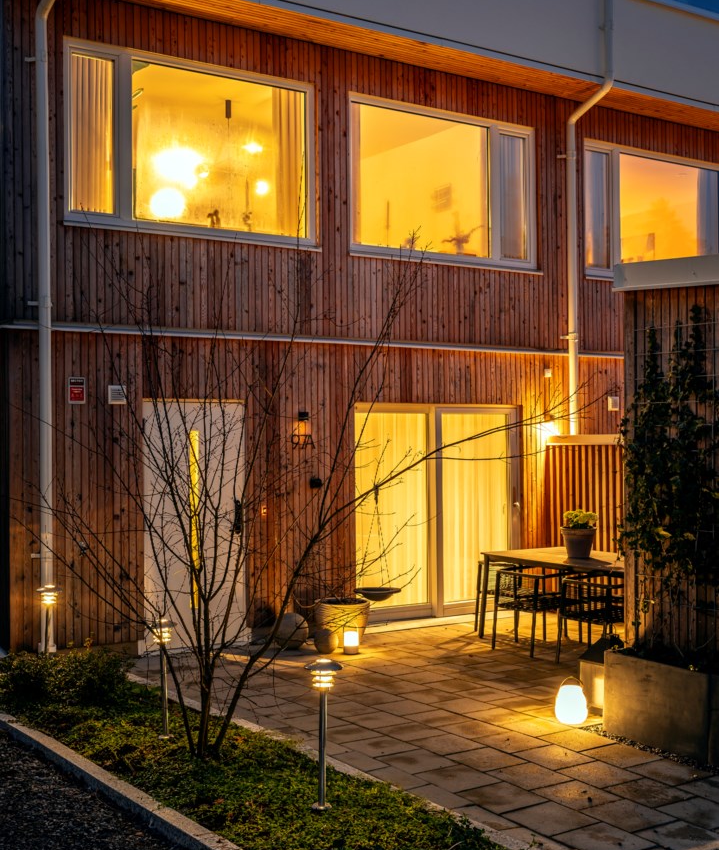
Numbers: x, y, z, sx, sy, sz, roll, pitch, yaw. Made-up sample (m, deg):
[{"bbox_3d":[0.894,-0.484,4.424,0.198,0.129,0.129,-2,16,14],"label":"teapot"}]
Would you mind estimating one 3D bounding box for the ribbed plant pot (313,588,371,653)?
[{"bbox_3d":[-0.146,1.700,10.074,0.488,0.389,0.488,-1,-1,0],"label":"ribbed plant pot"}]

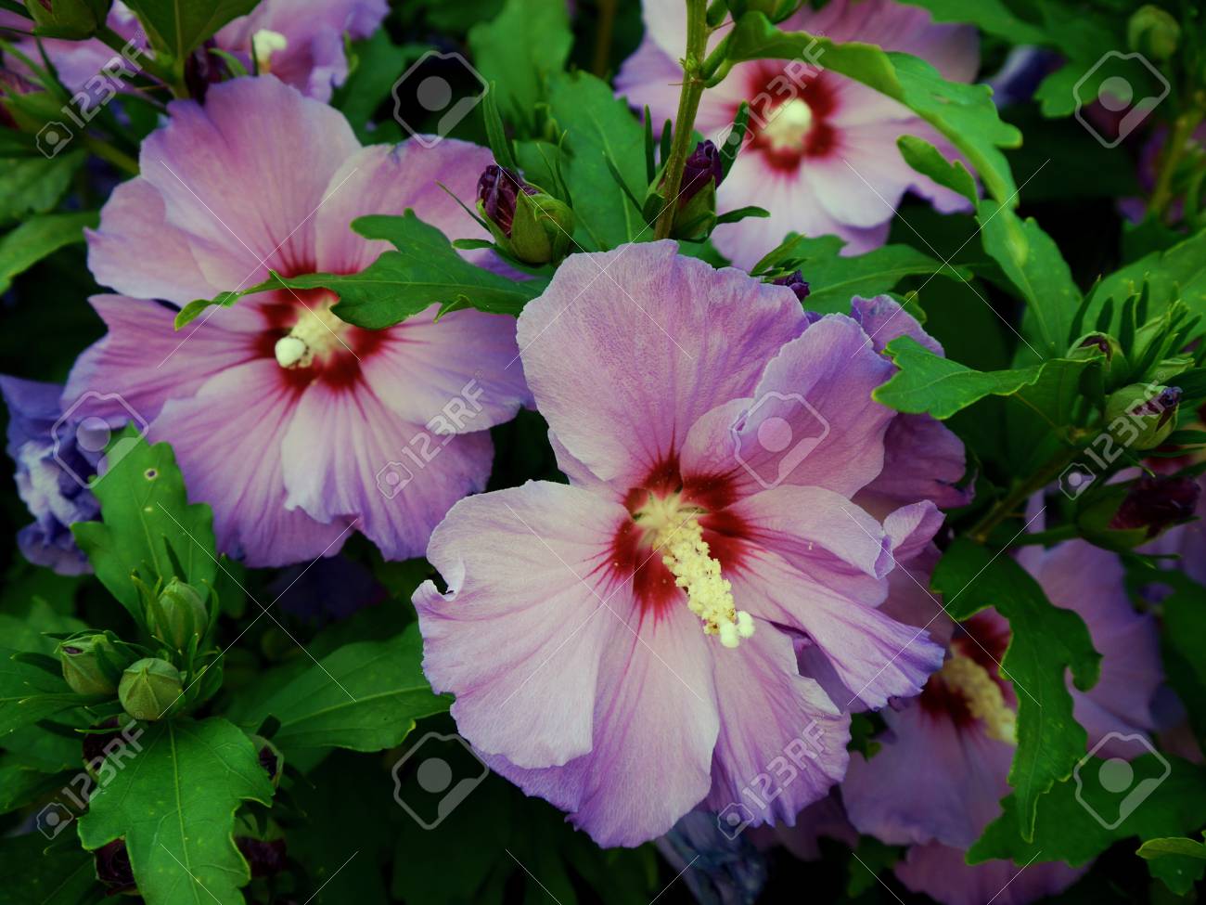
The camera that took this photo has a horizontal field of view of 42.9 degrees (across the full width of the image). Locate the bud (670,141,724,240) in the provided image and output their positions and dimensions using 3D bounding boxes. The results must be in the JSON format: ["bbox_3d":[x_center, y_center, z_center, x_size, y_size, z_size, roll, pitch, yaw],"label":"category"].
[{"bbox_3d":[0.018,-0.053,0.312,0.014,0.022,0.014,14,18,4],"label":"bud"}]

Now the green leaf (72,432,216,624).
[{"bbox_3d":[-0.104,0.018,0.348,0.034,0.048,0.010,-10,-15,-8],"label":"green leaf"}]

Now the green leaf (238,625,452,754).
[{"bbox_3d":[-0.056,0.054,0.345,0.060,0.010,0.031,-13,55,-13],"label":"green leaf"}]

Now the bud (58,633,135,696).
[{"bbox_3d":[-0.116,0.048,0.350,0.017,0.013,0.013,27,-15,-33],"label":"bud"}]

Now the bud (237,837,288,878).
[{"bbox_3d":[-0.086,0.100,0.385,0.013,0.013,0.016,-5,60,-2],"label":"bud"}]

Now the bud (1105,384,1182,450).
[{"bbox_3d":[0.117,-0.008,0.332,0.018,0.014,0.014,-29,0,29],"label":"bud"}]

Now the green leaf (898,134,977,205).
[{"bbox_3d":[0.082,-0.069,0.375,0.026,0.005,0.008,39,73,-3],"label":"green leaf"}]

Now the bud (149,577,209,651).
[{"bbox_3d":[-0.097,0.037,0.350,0.013,0.017,0.013,-3,25,1],"label":"bud"}]

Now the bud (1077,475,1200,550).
[{"bbox_3d":[0.117,0.013,0.335,0.028,0.018,0.018,-7,4,12],"label":"bud"}]

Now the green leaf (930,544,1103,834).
[{"bbox_3d":[0.081,0.046,0.305,0.034,0.014,0.063,-12,72,-17],"label":"green leaf"}]

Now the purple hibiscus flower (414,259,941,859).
[{"bbox_3d":[0.012,0.013,0.292,0.102,0.110,0.055,-3,16,-12],"label":"purple hibiscus flower"}]

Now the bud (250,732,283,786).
[{"bbox_3d":[-0.082,0.074,0.370,0.013,0.013,0.015,0,-3,-30],"label":"bud"}]

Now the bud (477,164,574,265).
[{"bbox_3d":[-0.016,-0.048,0.312,0.015,0.024,0.015,-36,24,0],"label":"bud"}]

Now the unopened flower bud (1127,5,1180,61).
[{"bbox_3d":[0.151,-0.115,0.420,0.015,0.018,0.015,-7,27,0],"label":"unopened flower bud"}]

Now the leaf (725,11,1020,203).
[{"bbox_3d":[0.057,-0.072,0.318,0.064,0.018,0.034,27,37,1],"label":"leaf"}]

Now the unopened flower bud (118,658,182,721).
[{"bbox_3d":[-0.097,0.051,0.328,0.014,0.017,0.014,0,60,7],"label":"unopened flower bud"}]

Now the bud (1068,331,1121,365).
[{"bbox_3d":[0.111,-0.021,0.345,0.013,0.015,0.013,-9,57,15],"label":"bud"}]

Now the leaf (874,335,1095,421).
[{"bbox_3d":[0.075,-0.014,0.305,0.046,0.014,0.028,0,37,-5],"label":"leaf"}]

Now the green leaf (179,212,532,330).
[{"bbox_3d":[-0.047,-0.037,0.305,0.075,0.013,0.038,-3,34,-10],"label":"green leaf"}]

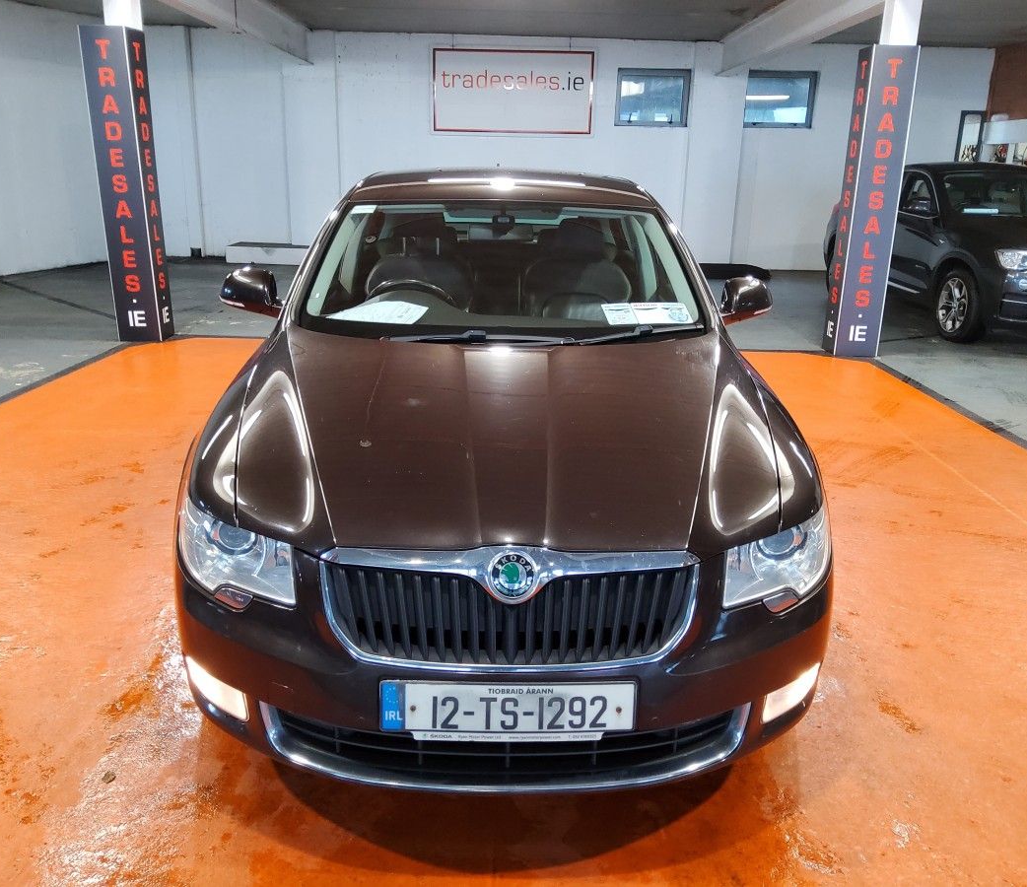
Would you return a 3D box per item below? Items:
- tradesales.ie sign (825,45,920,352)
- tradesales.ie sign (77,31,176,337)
[{"bbox_3d":[2.905,-1.929,7.281,0.360,2.410,0.350,1,18,0],"label":"tradesales.ie sign"},{"bbox_3d":[-3.109,-2.044,7.214,0.360,2.410,0.350,1,18,0],"label":"tradesales.ie sign"}]

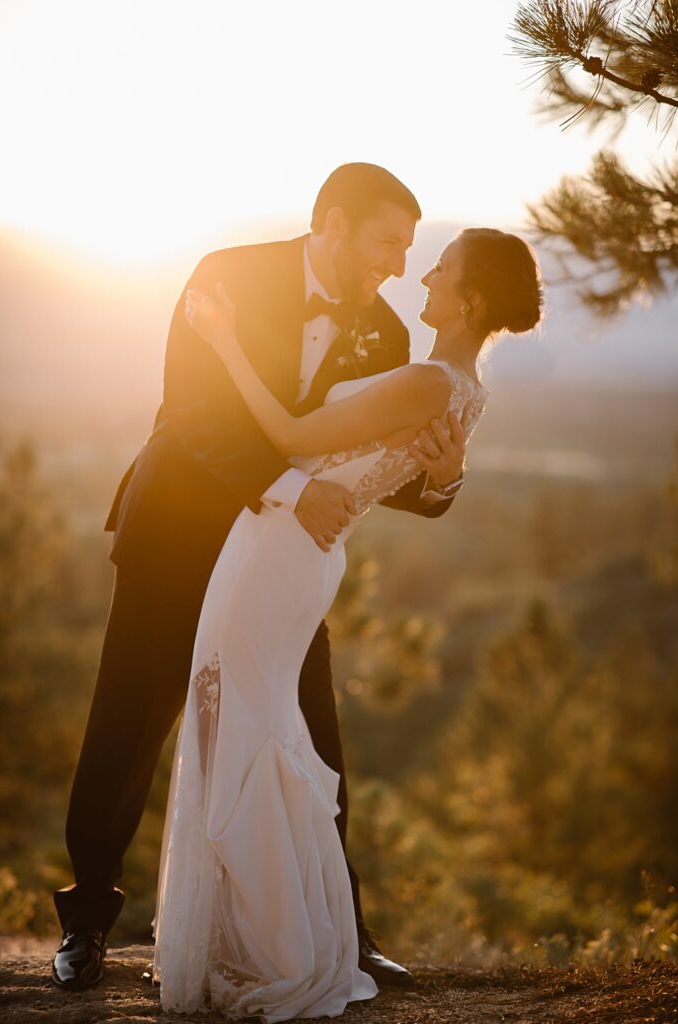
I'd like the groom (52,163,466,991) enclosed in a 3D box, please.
[{"bbox_3d":[-0.160,0.130,4.880,0.730,1.670,0.640,-3,4,-41],"label":"groom"}]

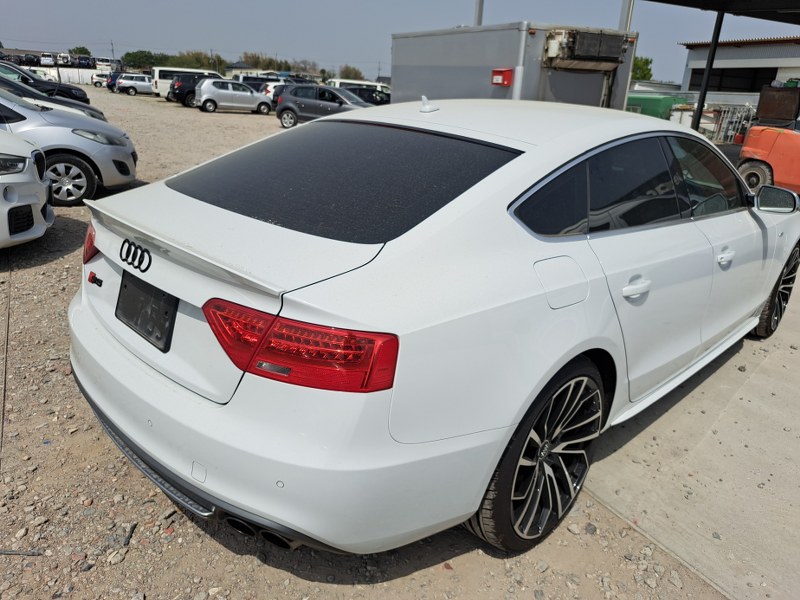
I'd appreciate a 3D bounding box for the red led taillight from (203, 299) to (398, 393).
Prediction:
[{"bbox_3d":[-0.255,0.107,1.212,0.512,0.176,0.109,12,21,25],"label":"red led taillight"}]

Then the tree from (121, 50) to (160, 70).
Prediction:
[{"bbox_3d":[-36.604,-32.389,77.943,5.400,5.400,5.000,2,21,-1],"label":"tree"}]

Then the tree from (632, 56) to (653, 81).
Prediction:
[{"bbox_3d":[18.780,-17.239,45.000,3.600,4.400,3.600,3,21,0],"label":"tree"}]

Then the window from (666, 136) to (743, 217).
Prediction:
[{"bbox_3d":[1.382,-0.549,2.444,0.800,0.340,0.050,-16,4,-42],"label":"window"}]

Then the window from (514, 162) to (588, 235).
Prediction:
[{"bbox_3d":[0.461,-0.274,1.596,0.410,0.220,0.050,-7,-1,-37],"label":"window"}]

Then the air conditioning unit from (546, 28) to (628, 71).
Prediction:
[{"bbox_3d":[2.531,-3.293,7.374,1.300,0.500,0.340,-7,23,-24],"label":"air conditioning unit"}]

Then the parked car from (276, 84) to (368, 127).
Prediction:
[{"bbox_3d":[-2.516,-7.062,20.384,3.985,1.475,1.690,3,21,2],"label":"parked car"}]

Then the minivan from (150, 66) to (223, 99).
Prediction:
[{"bbox_3d":[-13.258,-13.825,35.588,4.720,1.980,1.700,-12,25,-33],"label":"minivan"}]

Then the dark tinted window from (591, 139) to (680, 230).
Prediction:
[{"bbox_3d":[0.781,-0.390,1.882,0.730,0.320,0.050,-16,4,-42],"label":"dark tinted window"}]

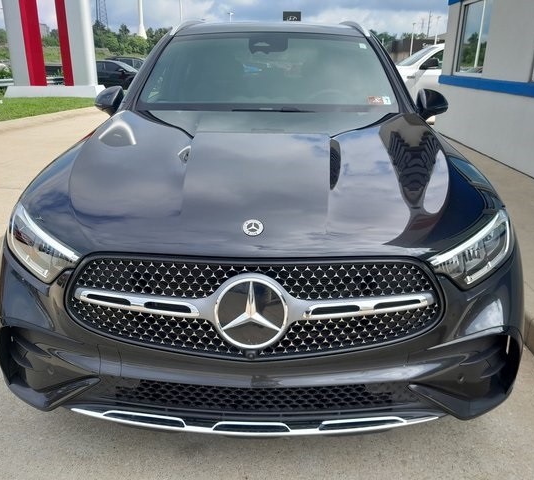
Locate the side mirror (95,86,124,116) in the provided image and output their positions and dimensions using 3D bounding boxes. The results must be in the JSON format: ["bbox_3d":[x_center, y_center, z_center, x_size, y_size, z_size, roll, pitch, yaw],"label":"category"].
[{"bbox_3d":[-0.922,-0.807,2.946,0.200,0.180,0.150,1,20,2],"label":"side mirror"}]

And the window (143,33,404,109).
[{"bbox_3d":[0.013,-0.957,2.845,1.400,0.160,0.840,1,50,2],"label":"window"}]

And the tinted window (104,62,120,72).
[{"bbox_3d":[-7.266,-8.095,23.400,0.800,0.430,0.100,3,10,6],"label":"tinted window"}]

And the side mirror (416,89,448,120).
[{"bbox_3d":[0.947,-0.782,2.892,0.200,0.180,0.150,1,20,2],"label":"side mirror"}]

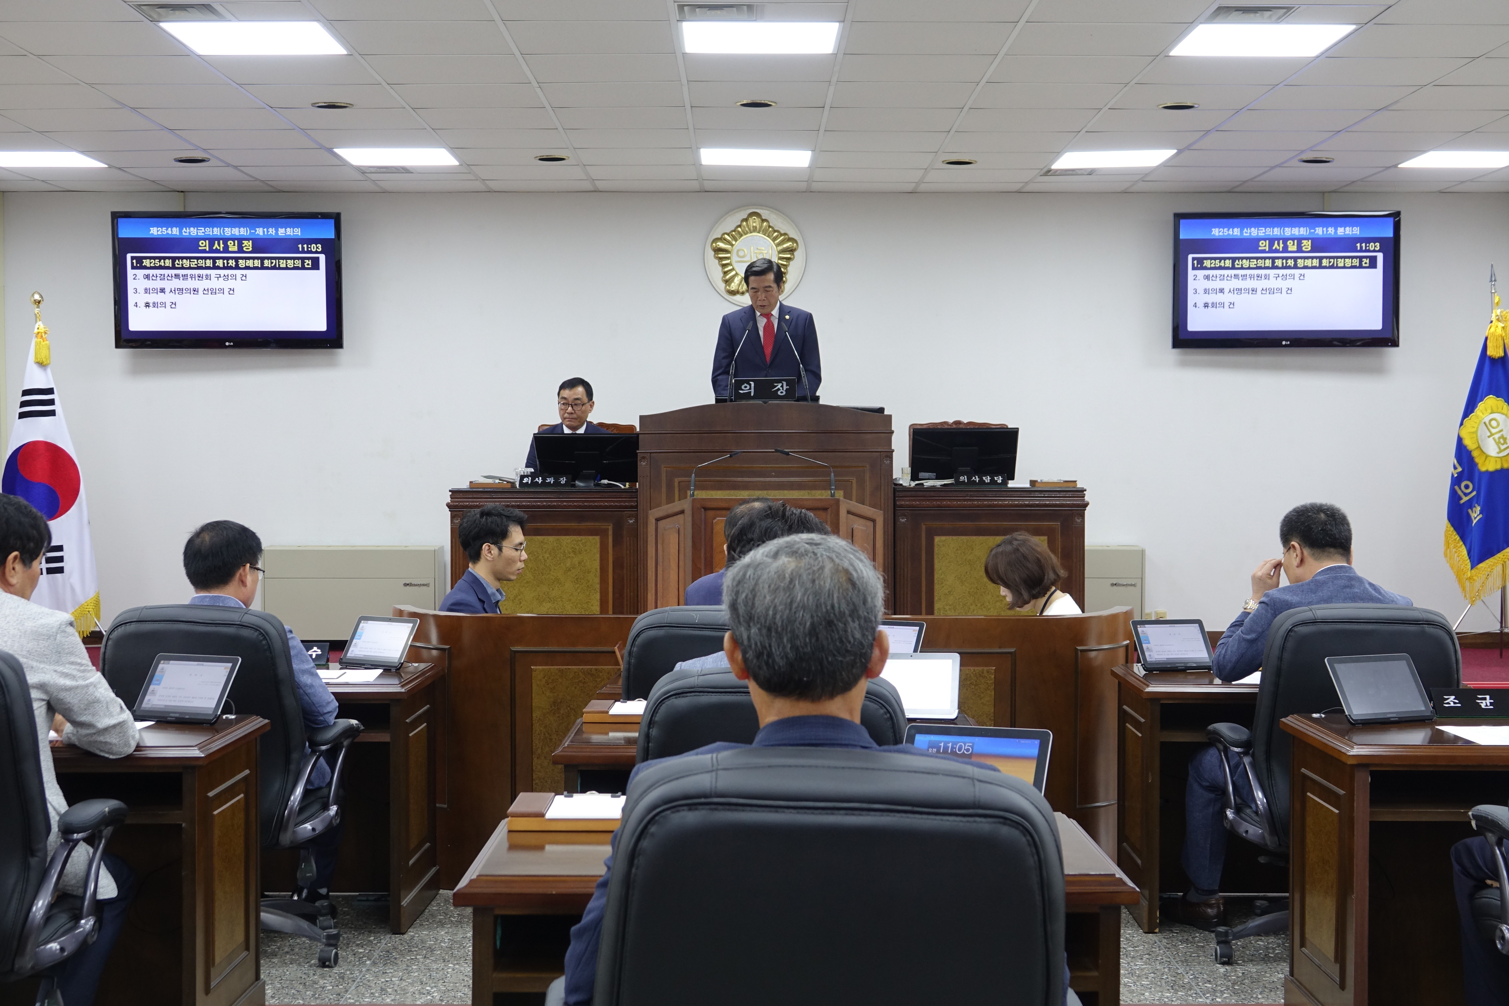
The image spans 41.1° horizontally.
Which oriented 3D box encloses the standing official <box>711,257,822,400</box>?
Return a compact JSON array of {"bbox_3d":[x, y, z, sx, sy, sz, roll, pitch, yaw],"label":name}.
[{"bbox_3d":[0.056,-0.376,9.994,0.550,1.680,0.360,0,2,0],"label":"standing official"}]

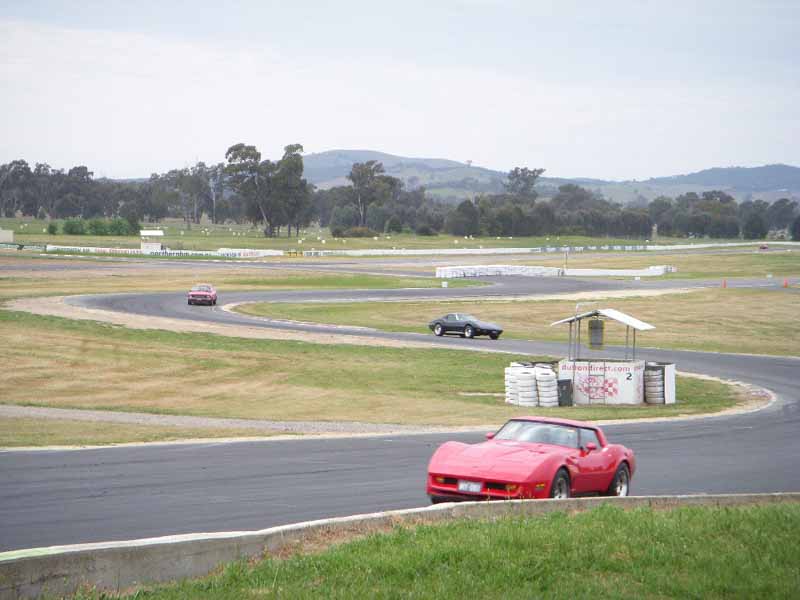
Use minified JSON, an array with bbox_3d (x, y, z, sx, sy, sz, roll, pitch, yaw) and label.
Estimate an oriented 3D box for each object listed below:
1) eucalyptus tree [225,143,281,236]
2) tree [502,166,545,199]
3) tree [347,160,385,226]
[{"bbox_3d":[-33.030,-24.750,590.000,12.540,21.050,11.910,0,2,0],"label":"eucalyptus tree"},{"bbox_3d":[33.750,-27.880,720.000,11.480,17.220,10.900,0,2,0],"label":"tree"},{"bbox_3d":[-9.040,-27.500,690.000,9.950,18.070,9.950,0,2,0],"label":"tree"}]

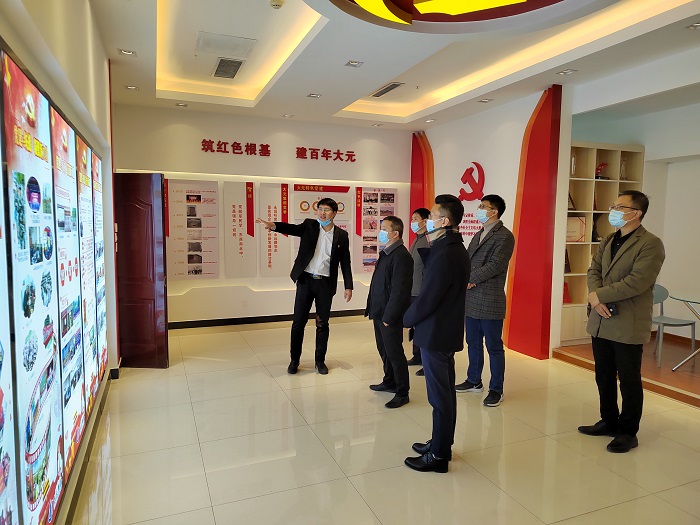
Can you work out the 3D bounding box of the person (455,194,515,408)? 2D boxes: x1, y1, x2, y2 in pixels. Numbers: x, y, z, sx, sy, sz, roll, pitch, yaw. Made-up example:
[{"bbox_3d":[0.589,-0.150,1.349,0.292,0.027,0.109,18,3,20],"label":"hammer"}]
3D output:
[{"bbox_3d":[1.200,0.315,4.130,0.420,1.800,0.510,-2,5,-28],"label":"person"}]

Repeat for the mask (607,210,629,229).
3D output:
[{"bbox_3d":[1.873,-0.300,3.250,0.090,0.125,0.135,0,5,-13],"label":"mask"}]

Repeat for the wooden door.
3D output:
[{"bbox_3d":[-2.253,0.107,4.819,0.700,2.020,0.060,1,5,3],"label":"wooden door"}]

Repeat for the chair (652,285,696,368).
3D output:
[{"bbox_3d":[3.341,0.670,5.019,0.450,0.790,0.490,0,5,-10],"label":"chair"}]

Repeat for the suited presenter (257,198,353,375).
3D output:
[{"bbox_3d":[-0.460,0.250,4.750,0.950,1.780,0.520,1,5,0],"label":"suited presenter"}]

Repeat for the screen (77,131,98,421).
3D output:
[{"bbox_3d":[-1.833,0.074,3.251,0.060,1.820,0.730,-1,5,-22],"label":"screen"}]

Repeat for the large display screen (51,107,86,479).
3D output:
[{"bbox_3d":[-1.543,0.144,2.551,0.060,1.820,0.730,-1,5,-22],"label":"large display screen"}]

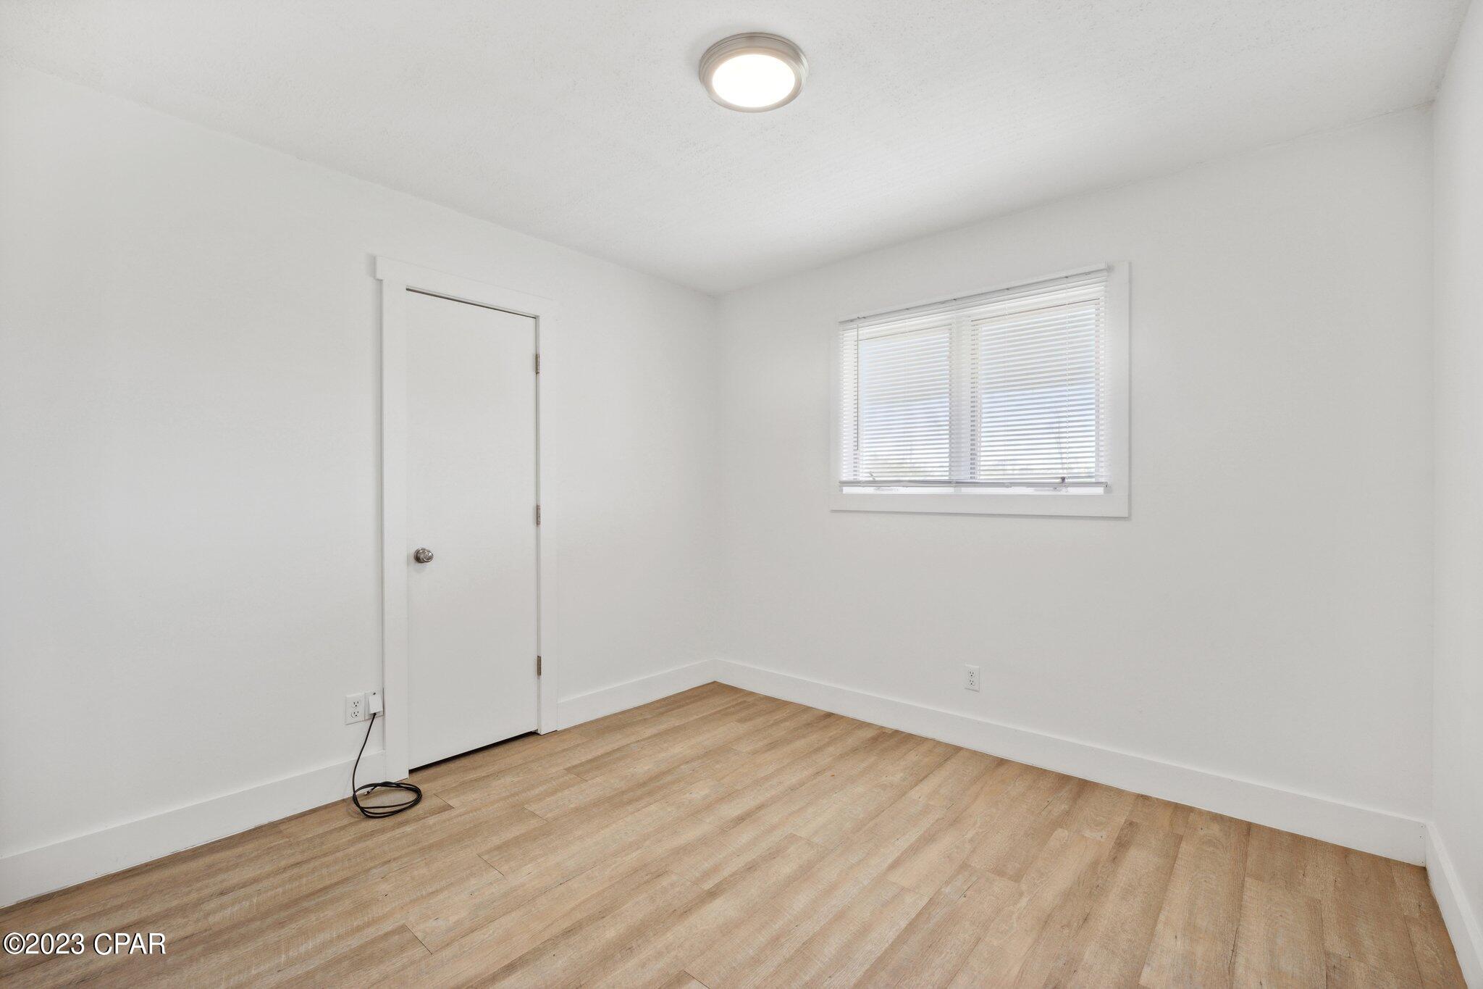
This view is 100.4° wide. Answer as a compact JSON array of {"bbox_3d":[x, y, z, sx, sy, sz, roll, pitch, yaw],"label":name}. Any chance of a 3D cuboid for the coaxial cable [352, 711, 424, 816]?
[{"bbox_3d":[-1.364,1.026,2.390,0.285,0.310,0.215,0,0,42],"label":"coaxial cable"}]

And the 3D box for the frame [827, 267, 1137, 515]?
[{"bbox_3d":[1.023,-0.418,2.918,1.388,1.027,0.060,0,0,39],"label":"frame"}]

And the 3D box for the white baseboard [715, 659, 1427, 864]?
[{"bbox_3d":[0.999,1.114,2.932,3.057,0.133,0.016,0,0,39],"label":"white baseboard"}]

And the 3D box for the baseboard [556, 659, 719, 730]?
[{"bbox_3d":[-0.556,1.113,3.497,0.016,0.134,1.100,0,0,42],"label":"baseboard"}]

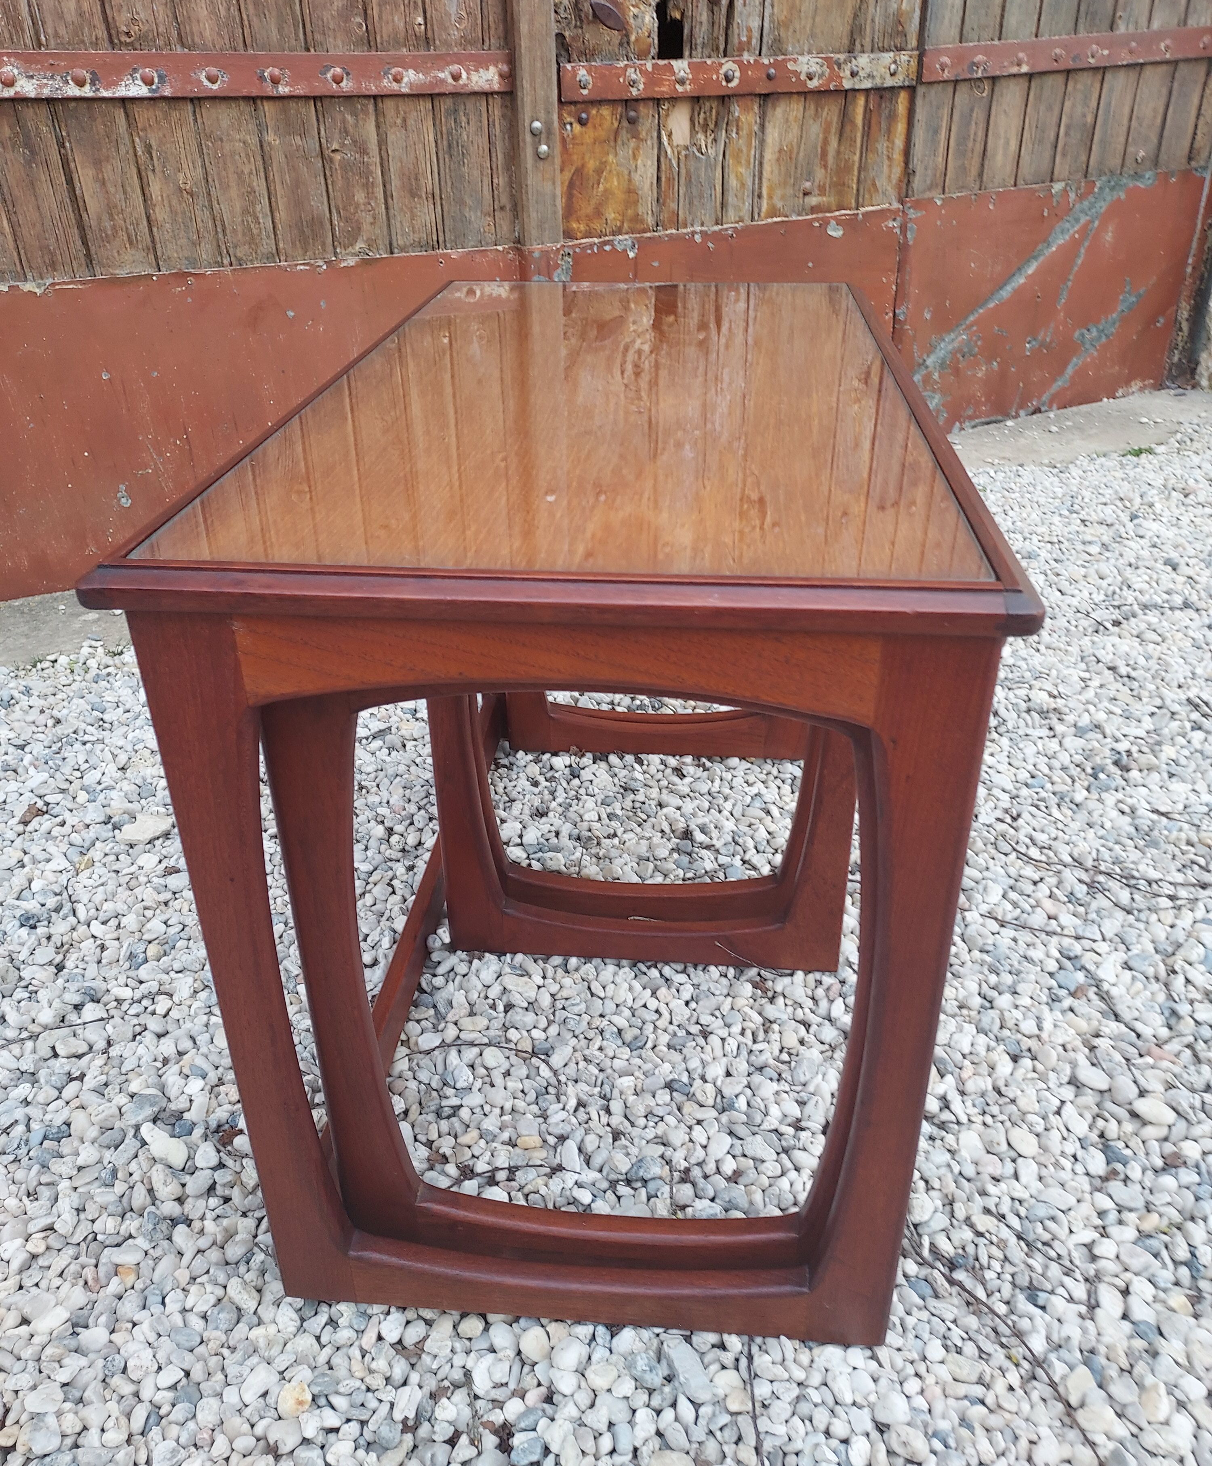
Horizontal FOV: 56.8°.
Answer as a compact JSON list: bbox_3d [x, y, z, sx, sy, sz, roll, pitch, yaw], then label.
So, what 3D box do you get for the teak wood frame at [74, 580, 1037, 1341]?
[{"bbox_3d":[0.009,-0.017,0.872,0.400,0.520,0.680,2,32,5],"label":"teak wood frame"}]

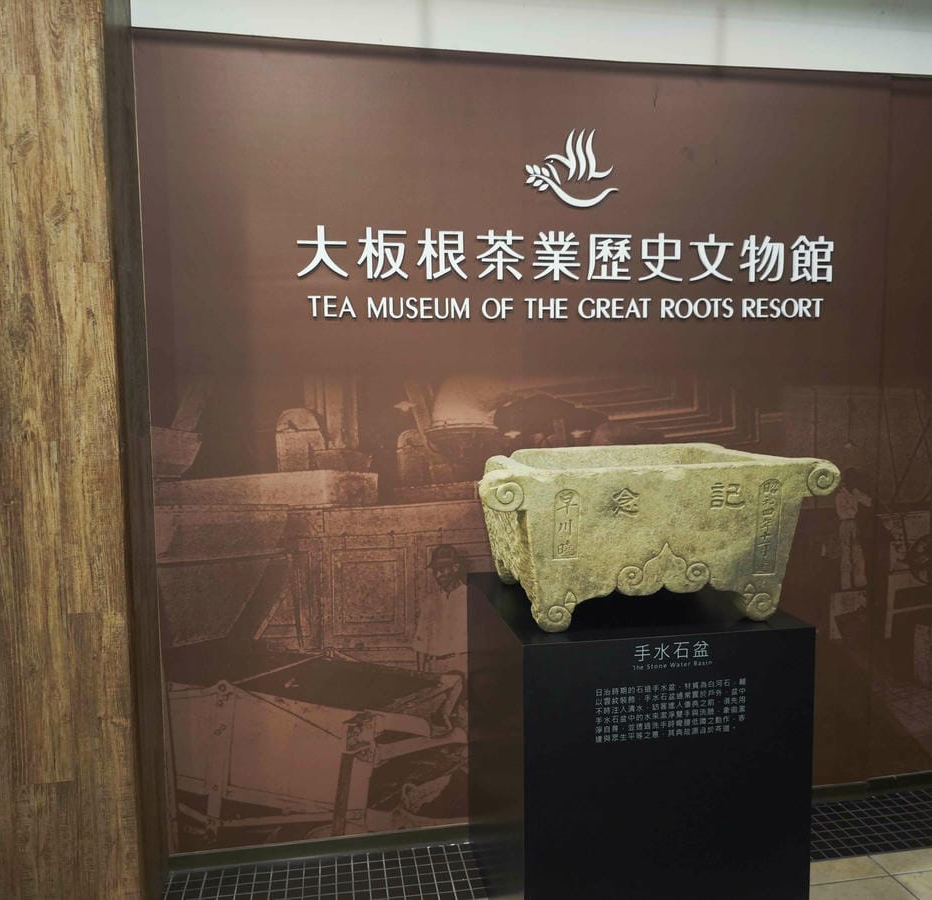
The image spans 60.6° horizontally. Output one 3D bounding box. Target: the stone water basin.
[{"bbox_3d":[0.434,0.213,2.230,0.915,0.410,0.605,-2,5,-10],"label":"stone water basin"}]

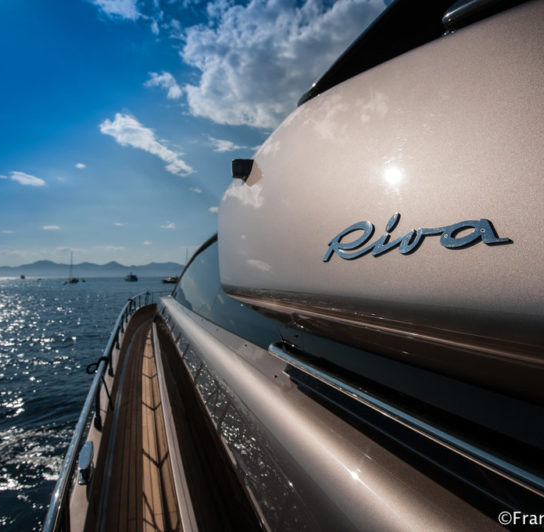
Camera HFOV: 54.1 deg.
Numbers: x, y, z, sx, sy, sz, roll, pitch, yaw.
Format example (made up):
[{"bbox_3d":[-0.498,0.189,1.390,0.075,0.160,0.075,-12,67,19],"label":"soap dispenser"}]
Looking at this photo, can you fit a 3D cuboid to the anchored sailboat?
[{"bbox_3d":[-107.282,1.131,287.000,3.900,17.200,12.200,0,-1,-42],"label":"anchored sailboat"}]

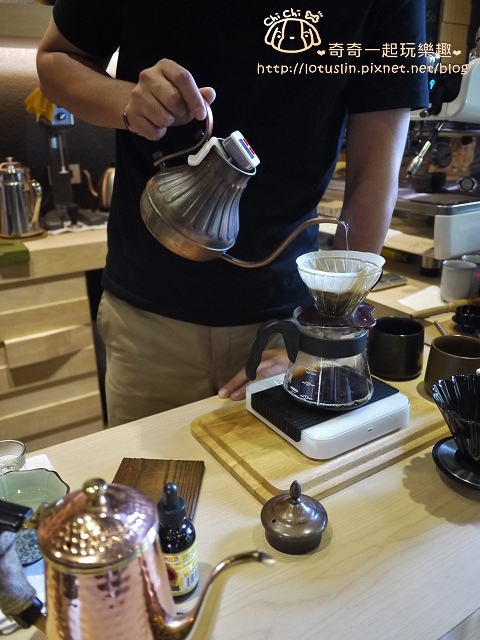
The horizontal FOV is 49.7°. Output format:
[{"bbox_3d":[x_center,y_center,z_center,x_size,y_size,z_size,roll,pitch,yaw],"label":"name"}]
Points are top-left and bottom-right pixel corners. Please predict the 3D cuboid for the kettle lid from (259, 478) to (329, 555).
[{"bbox_3d":[0.051,0.174,0.479,0.062,0.061,0.062,-1,21,0],"label":"kettle lid"}]

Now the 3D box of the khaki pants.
[{"bbox_3d":[-0.035,0.329,1.019,0.360,0.900,0.250,-5,21,-11],"label":"khaki pants"}]

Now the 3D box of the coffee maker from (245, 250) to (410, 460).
[{"bbox_3d":[0.101,0.028,0.622,0.178,0.200,0.162,-14,24,-31],"label":"coffee maker"}]

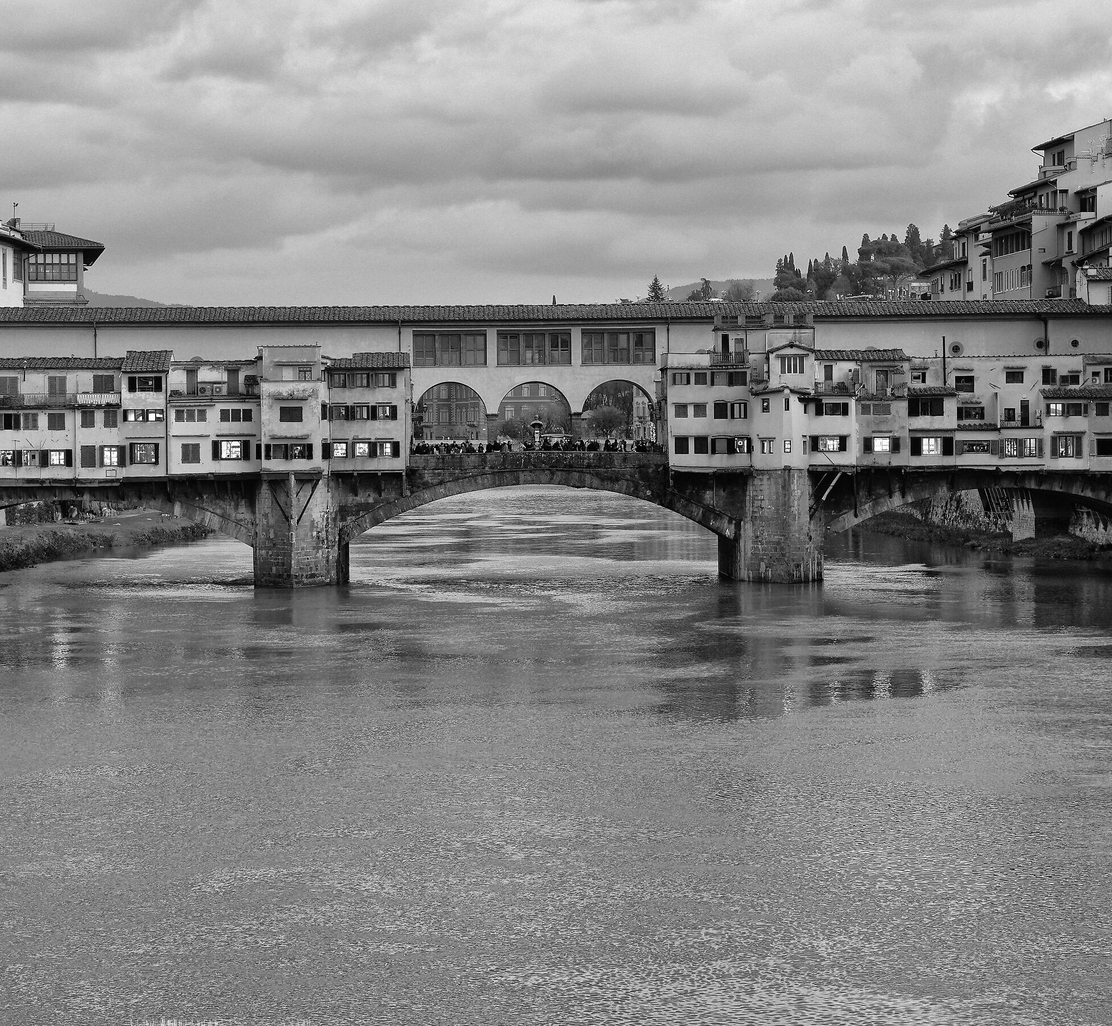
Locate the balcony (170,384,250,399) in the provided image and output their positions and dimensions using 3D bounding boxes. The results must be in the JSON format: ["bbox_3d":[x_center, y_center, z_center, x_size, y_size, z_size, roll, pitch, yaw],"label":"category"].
[{"bbox_3d":[-25.829,-9.062,253.900,6.050,1.100,1.500,-1,1,-2],"label":"balcony"}]

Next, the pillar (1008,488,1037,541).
[{"bbox_3d":[42.964,0.197,313.000,2.450,4.900,2.200,-1,1,-2],"label":"pillar"}]

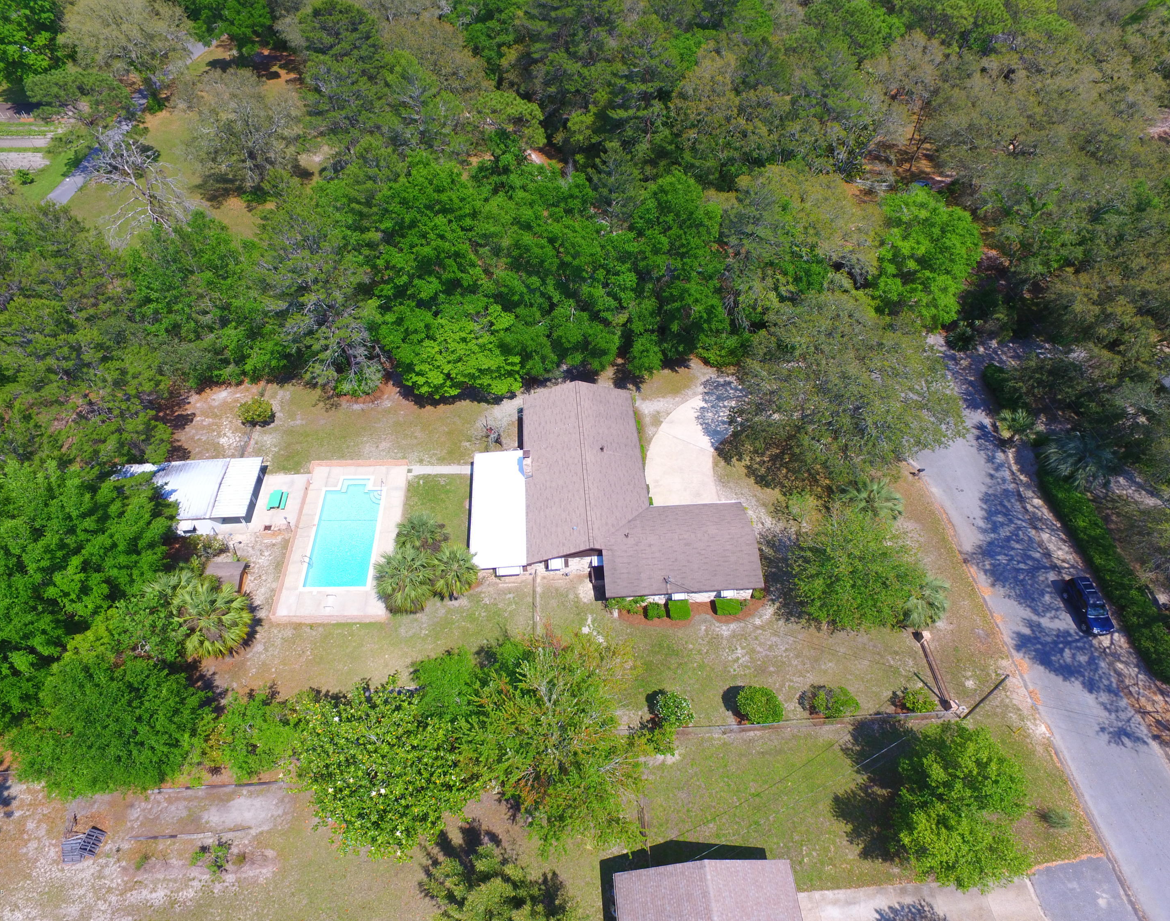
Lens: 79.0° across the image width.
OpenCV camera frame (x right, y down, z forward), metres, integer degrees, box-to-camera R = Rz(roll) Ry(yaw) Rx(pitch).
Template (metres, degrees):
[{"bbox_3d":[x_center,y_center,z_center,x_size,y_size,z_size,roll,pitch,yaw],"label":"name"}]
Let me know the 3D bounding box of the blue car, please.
[{"bbox_3d":[38.834,11.219,54.736,1.850,1.750,4.650,-2,48,-3],"label":"blue car"}]

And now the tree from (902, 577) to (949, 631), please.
[{"bbox_3d":[25.526,11.168,54.090,4.000,3.300,4.500,3,49,0],"label":"tree"}]

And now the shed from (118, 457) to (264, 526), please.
[{"bbox_3d":[-33.255,3.136,59.315,11.900,2.750,6.500,-2,48,-3],"label":"shed"}]

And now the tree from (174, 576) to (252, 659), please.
[{"bbox_3d":[-25.062,11.817,49.156,5.100,6.400,5.100,-2,48,-3],"label":"tree"}]

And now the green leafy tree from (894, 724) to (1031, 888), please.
[{"bbox_3d":[22.024,20.747,42.557,7.300,7.900,9.000,3,49,0],"label":"green leafy tree"}]

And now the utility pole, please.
[{"bbox_3d":[26.735,15.999,47.474,0.300,7.000,0.300,3,49,0],"label":"utility pole"}]

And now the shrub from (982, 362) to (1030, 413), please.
[{"bbox_3d":[42.929,-7.470,72.027,2.300,1.600,7.200,-2,48,-3],"label":"shrub"}]

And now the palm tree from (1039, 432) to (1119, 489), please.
[{"bbox_3d":[44.231,0.288,64.098,6.500,3.600,6.400,3,49,0],"label":"palm tree"}]

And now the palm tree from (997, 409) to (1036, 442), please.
[{"bbox_3d":[40.933,-3.185,67.592,3.400,2.700,3.500,3,49,0],"label":"palm tree"}]

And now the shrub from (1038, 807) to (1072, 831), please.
[{"bbox_3d":[30.352,23.005,45.493,1.600,1.000,1.500,3,49,0],"label":"shrub"}]

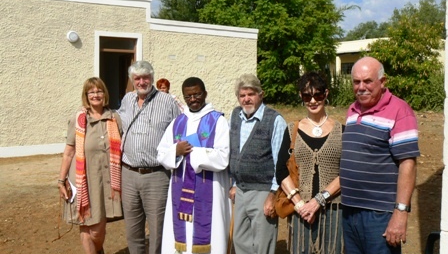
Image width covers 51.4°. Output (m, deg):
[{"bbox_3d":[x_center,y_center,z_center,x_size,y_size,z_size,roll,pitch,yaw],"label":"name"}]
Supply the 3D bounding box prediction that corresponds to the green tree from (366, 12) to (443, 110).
[{"bbox_3d":[8.200,-2.800,20.500,4.100,4.300,3.900,0,5,0],"label":"green tree"}]

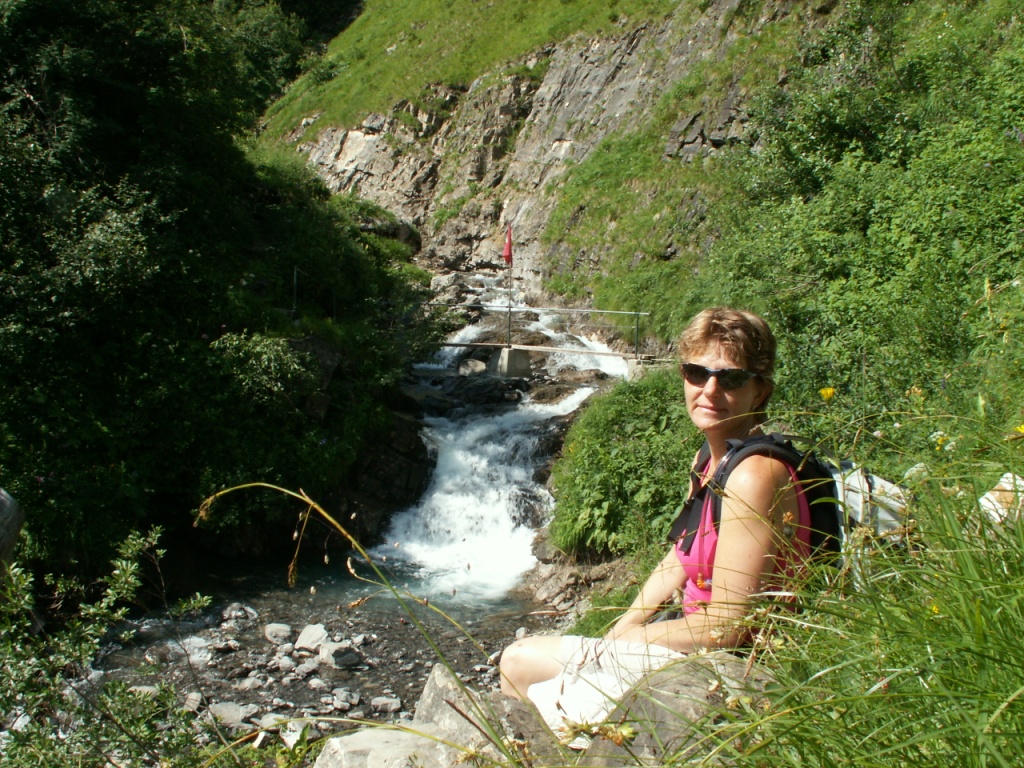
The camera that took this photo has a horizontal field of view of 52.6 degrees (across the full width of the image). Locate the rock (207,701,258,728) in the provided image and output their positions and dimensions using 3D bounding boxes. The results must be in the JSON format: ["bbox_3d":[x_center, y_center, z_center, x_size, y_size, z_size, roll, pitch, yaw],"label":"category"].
[{"bbox_3d":[-1.910,2.273,7.100,0.310,0.110,0.220,0,4,-6],"label":"rock"}]

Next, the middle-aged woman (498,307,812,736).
[{"bbox_3d":[0.270,0.400,2.080,0.640,1.080,0.460,0,4,-7],"label":"middle-aged woman"}]

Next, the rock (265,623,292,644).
[{"bbox_3d":[-1.996,2.133,8.850,0.230,0.140,0.190,0,4,-6],"label":"rock"}]

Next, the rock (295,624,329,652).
[{"bbox_3d":[-1.675,2.126,8.650,0.280,0.160,0.240,0,4,-6],"label":"rock"}]

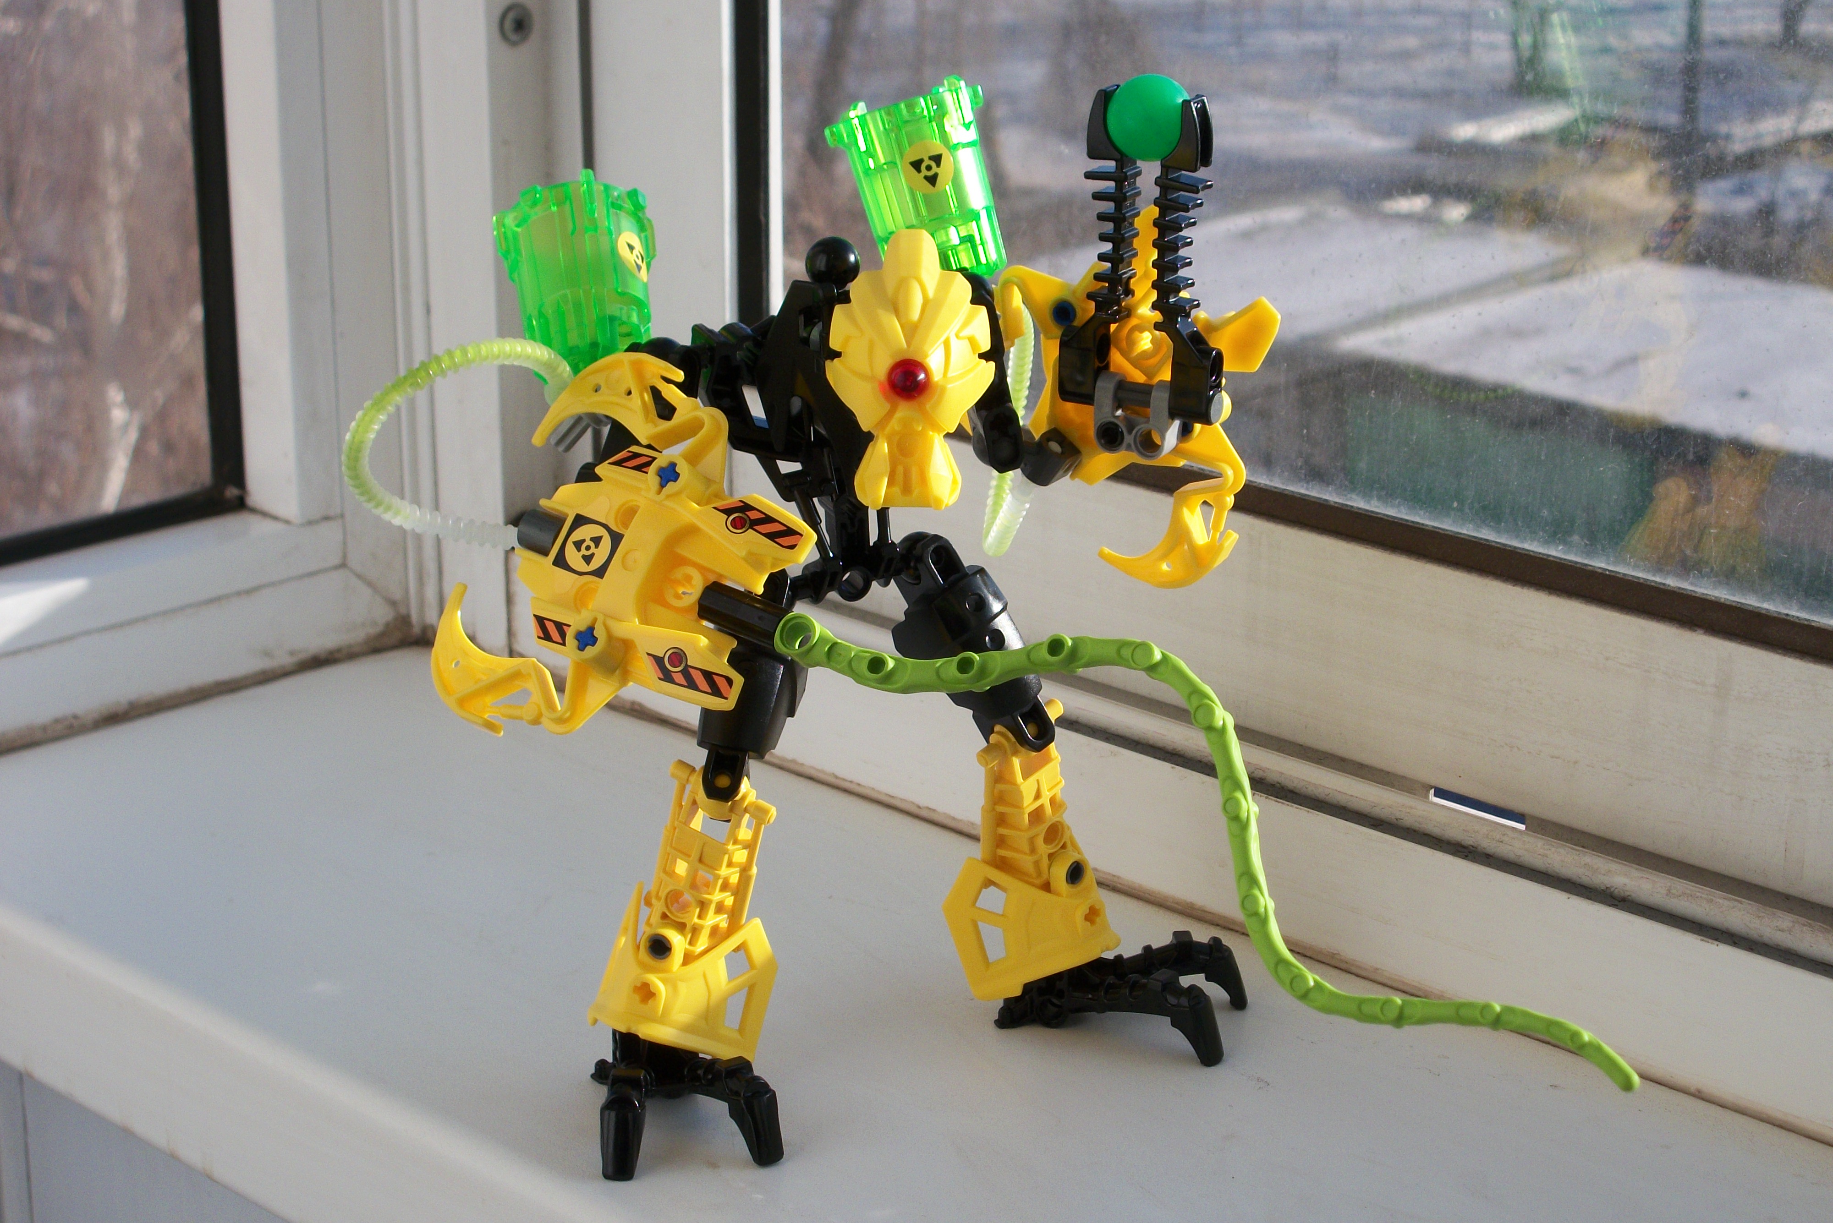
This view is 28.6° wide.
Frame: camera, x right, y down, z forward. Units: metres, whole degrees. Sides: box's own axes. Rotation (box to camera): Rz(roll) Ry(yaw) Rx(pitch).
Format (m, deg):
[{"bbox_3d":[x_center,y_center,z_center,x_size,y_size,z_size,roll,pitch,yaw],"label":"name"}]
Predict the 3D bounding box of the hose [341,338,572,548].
[{"bbox_3d":[-0.087,-0.032,0.682,0.043,0.039,0.022,0,18,0],"label":"hose"}]

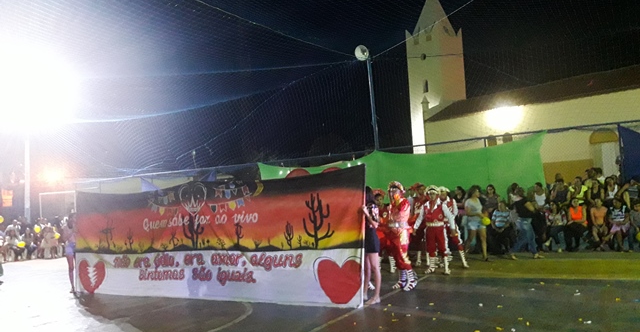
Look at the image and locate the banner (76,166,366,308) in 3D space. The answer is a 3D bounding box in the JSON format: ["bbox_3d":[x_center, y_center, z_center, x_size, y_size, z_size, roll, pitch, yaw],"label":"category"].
[{"bbox_3d":[-2.057,1.217,8.578,5.960,1.960,0.100,-5,-5,28],"label":"banner"}]

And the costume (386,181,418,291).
[{"bbox_3d":[1.356,1.165,8.701,0.470,1.730,0.500,0,-6,-35],"label":"costume"}]

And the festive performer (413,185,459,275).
[{"bbox_3d":[2.264,1.251,10.238,0.820,1.710,0.420,-4,-5,12],"label":"festive performer"}]

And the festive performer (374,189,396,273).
[{"bbox_3d":[1.333,1.367,10.953,0.520,1.690,0.420,-3,-5,6],"label":"festive performer"}]

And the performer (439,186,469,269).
[{"bbox_3d":[2.811,1.295,11.016,0.620,1.690,0.450,-4,-5,17],"label":"performer"}]

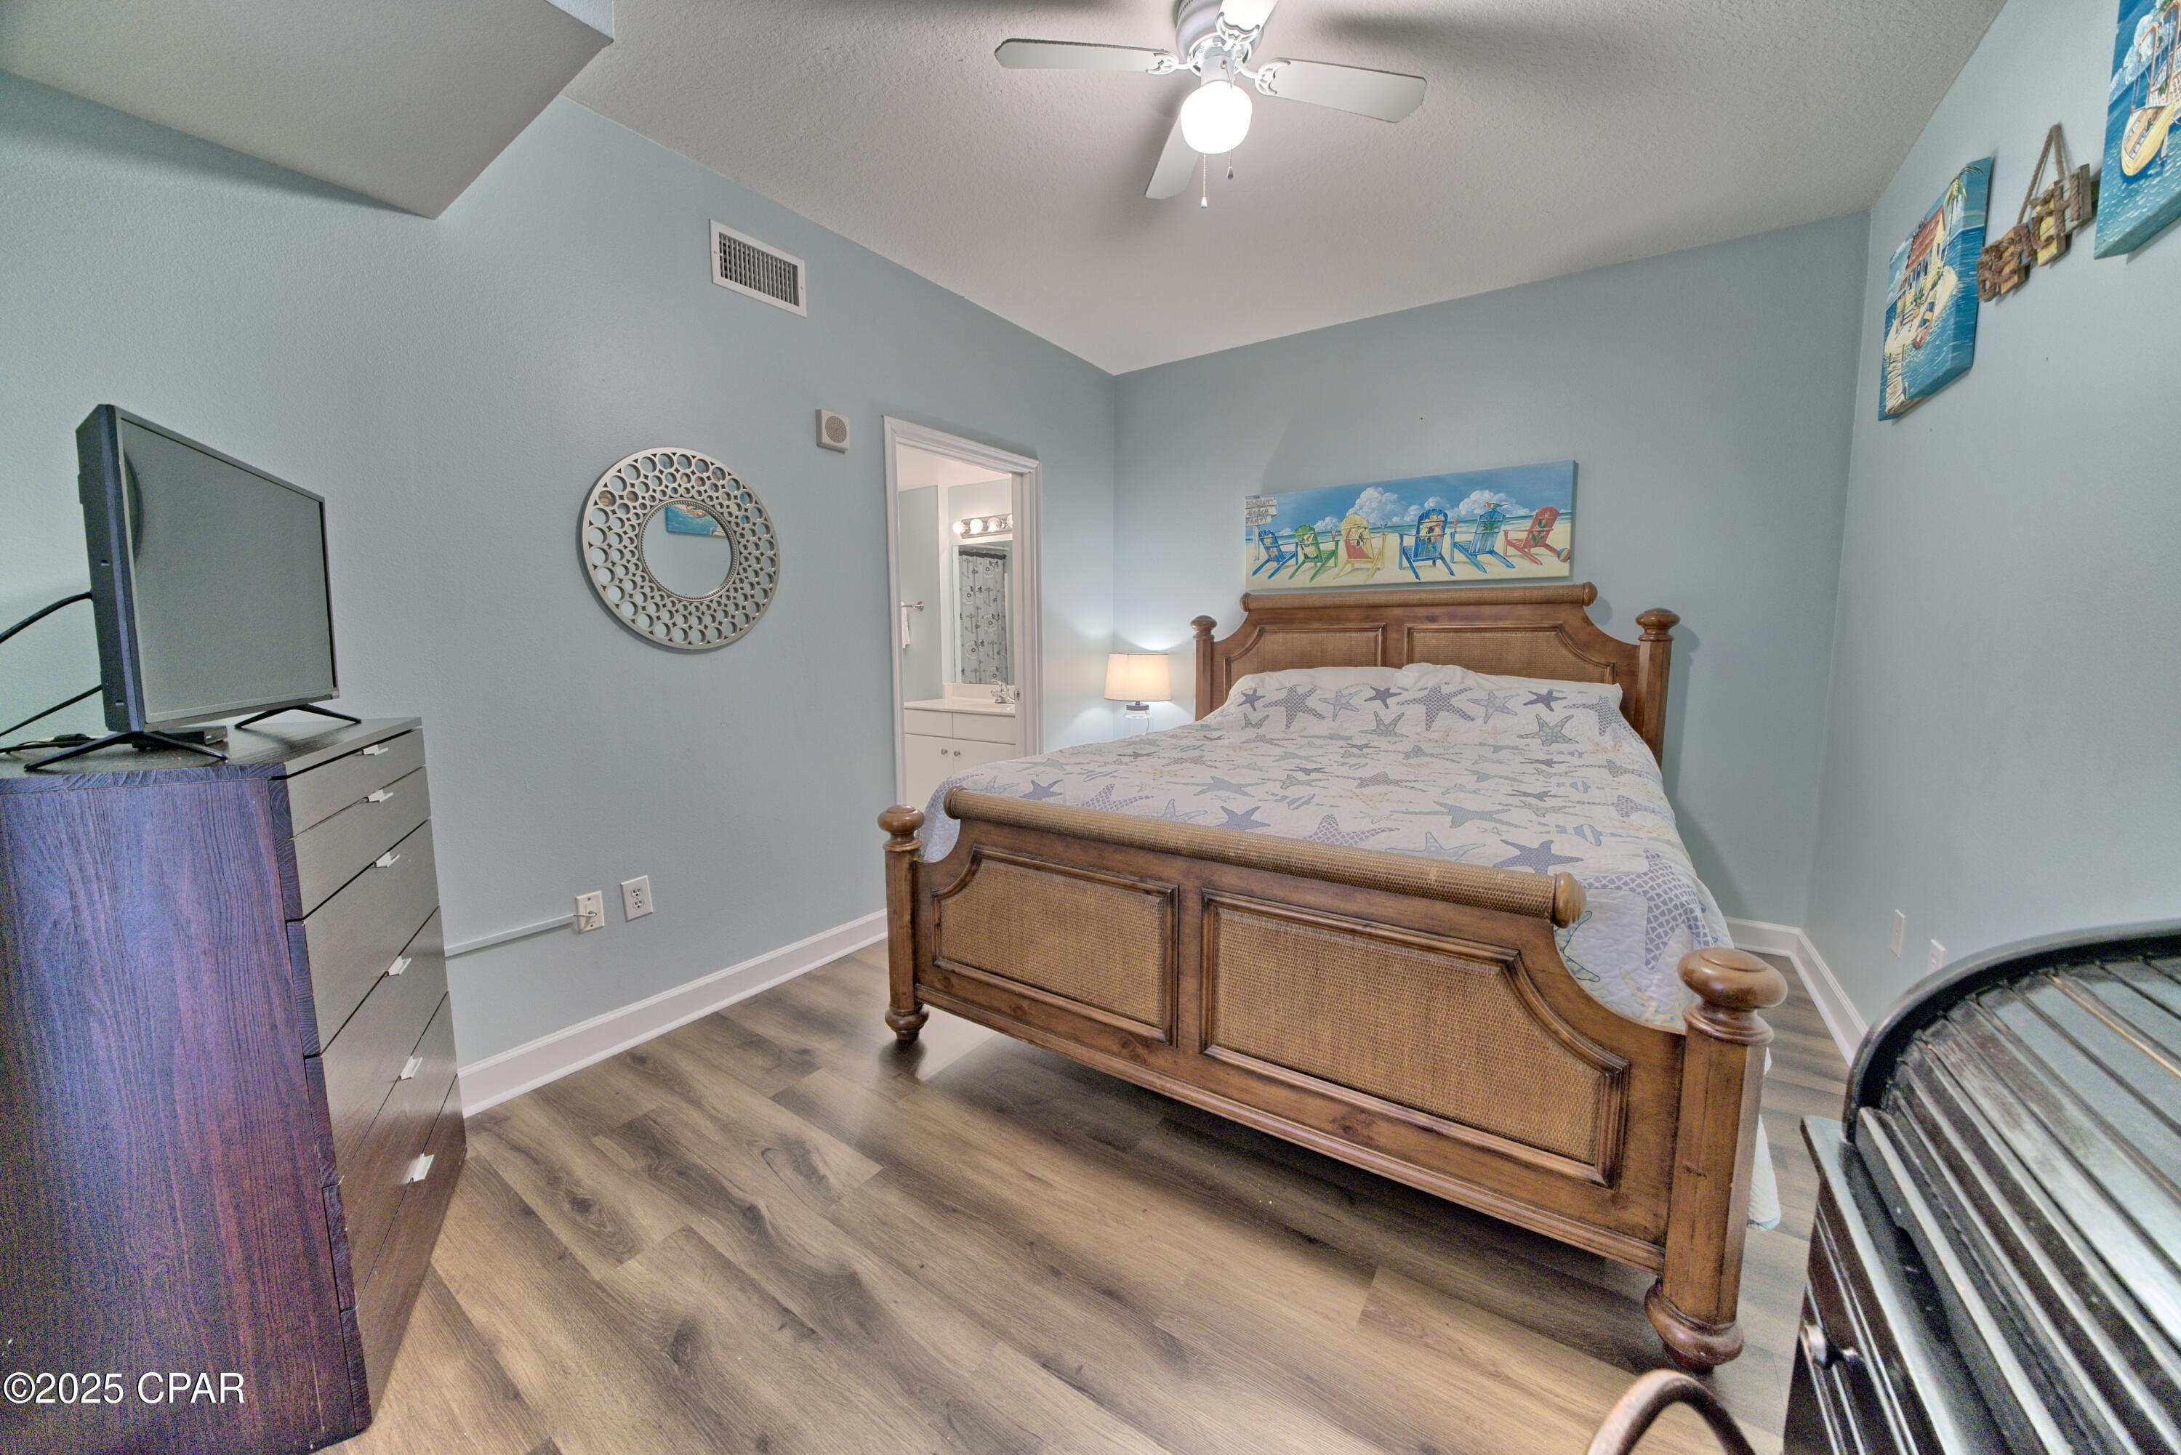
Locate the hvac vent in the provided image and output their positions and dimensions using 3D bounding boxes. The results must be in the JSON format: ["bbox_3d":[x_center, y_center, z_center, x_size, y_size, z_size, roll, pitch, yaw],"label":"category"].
[{"bbox_3d":[-1.107,-1.546,2.463,0.025,0.190,0.335,5,9,35],"label":"hvac vent"}]

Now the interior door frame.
[{"bbox_3d":[-0.578,-0.243,3.486,0.140,2.150,0.970,5,9,35],"label":"interior door frame"}]

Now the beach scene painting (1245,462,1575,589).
[{"bbox_3d":[1.446,-0.927,3.479,1.450,0.473,0.042,5,9,33],"label":"beach scene painting"}]

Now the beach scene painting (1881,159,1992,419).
[{"bbox_3d":[2.335,-1.172,2.018,0.042,0.480,0.530,5,9,35],"label":"beach scene painting"}]

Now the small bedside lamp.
[{"bbox_3d":[0.269,-0.157,4.072,0.360,0.520,0.360,0,8,0],"label":"small bedside lamp"}]

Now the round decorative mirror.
[{"bbox_3d":[-1.277,-0.562,2.329,0.035,0.620,0.620,5,9,35],"label":"round decorative mirror"}]

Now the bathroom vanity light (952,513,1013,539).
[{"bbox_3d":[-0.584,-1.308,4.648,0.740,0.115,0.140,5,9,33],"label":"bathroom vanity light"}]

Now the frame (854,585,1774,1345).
[{"bbox_3d":[0.847,0.202,2.634,2.090,1.480,2.320,5,9,33],"label":"frame"}]

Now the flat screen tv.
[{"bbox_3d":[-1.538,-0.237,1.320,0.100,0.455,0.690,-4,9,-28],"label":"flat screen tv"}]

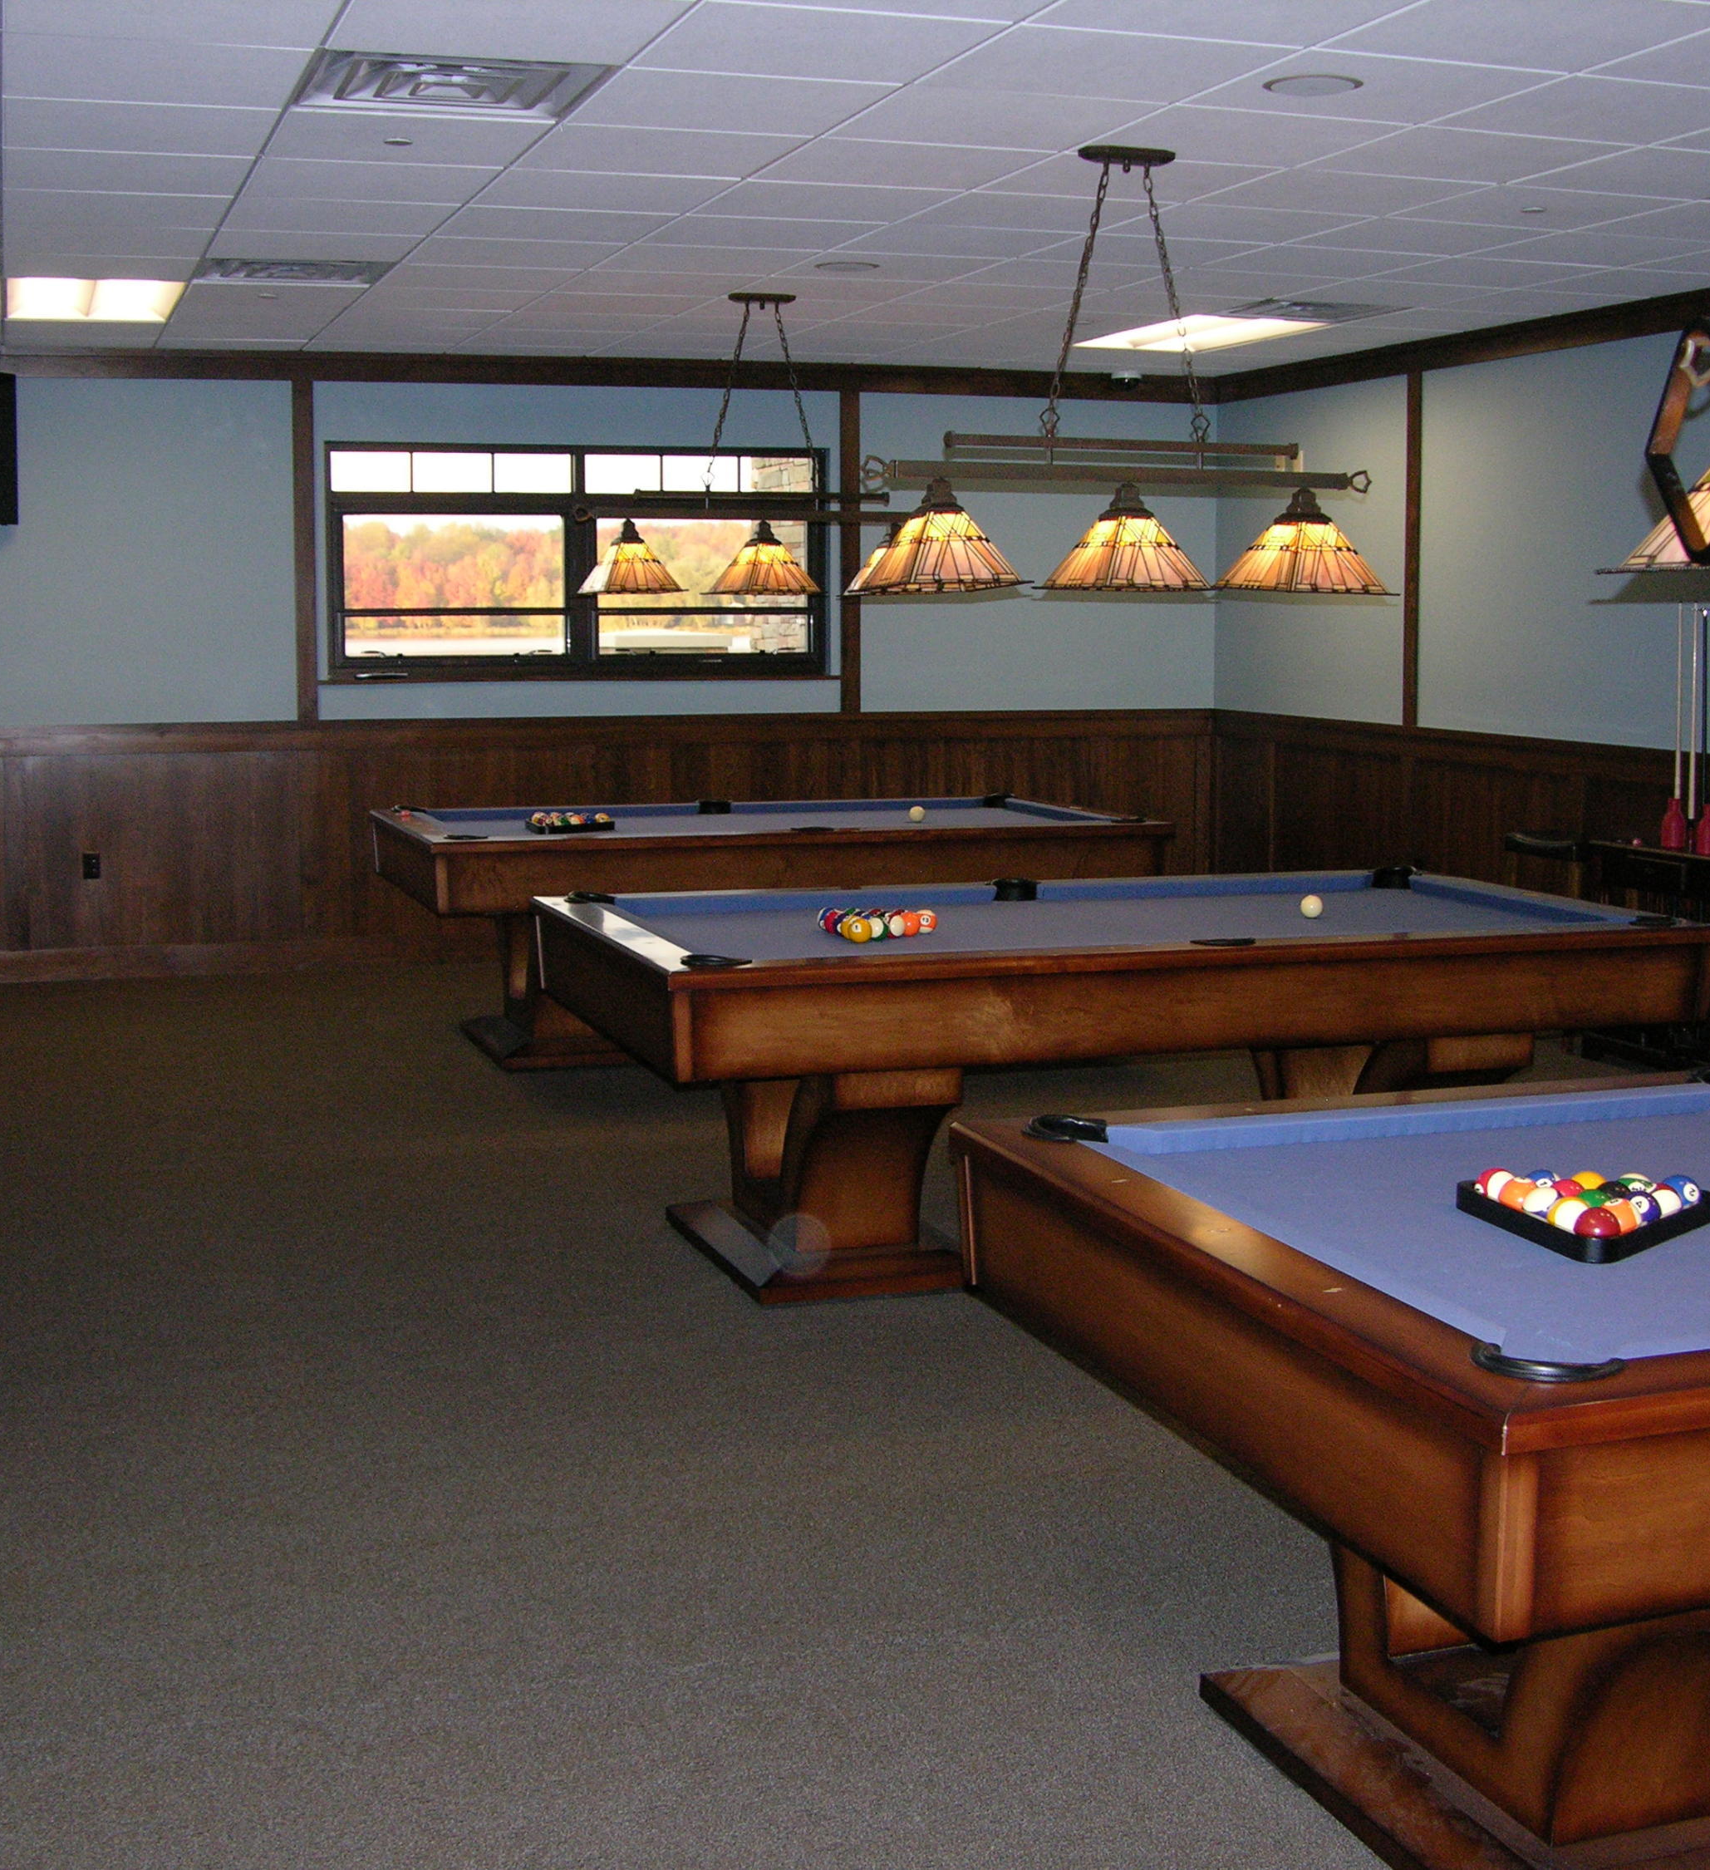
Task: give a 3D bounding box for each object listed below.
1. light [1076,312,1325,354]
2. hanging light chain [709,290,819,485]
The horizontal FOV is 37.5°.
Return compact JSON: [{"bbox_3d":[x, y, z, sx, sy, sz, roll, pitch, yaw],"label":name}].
[{"bbox_3d":[1.360,-2.407,10.091,0.590,0.070,1.190,-2,8,-18],"label":"light"},{"bbox_3d":[-0.324,-1.907,8.877,0.420,0.670,0.110,-2,8,-18],"label":"hanging light chain"}]

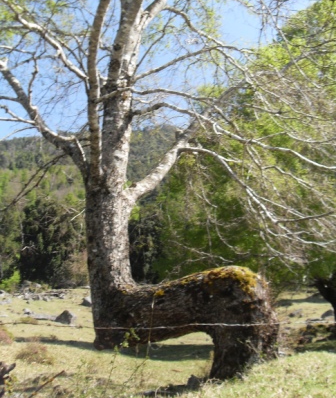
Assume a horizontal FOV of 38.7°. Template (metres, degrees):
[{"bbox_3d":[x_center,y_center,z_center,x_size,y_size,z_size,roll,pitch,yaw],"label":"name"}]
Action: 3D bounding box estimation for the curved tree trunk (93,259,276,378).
[{"bbox_3d":[0.290,1.733,7.085,2.638,1.540,0.950,-2,-9,14],"label":"curved tree trunk"}]

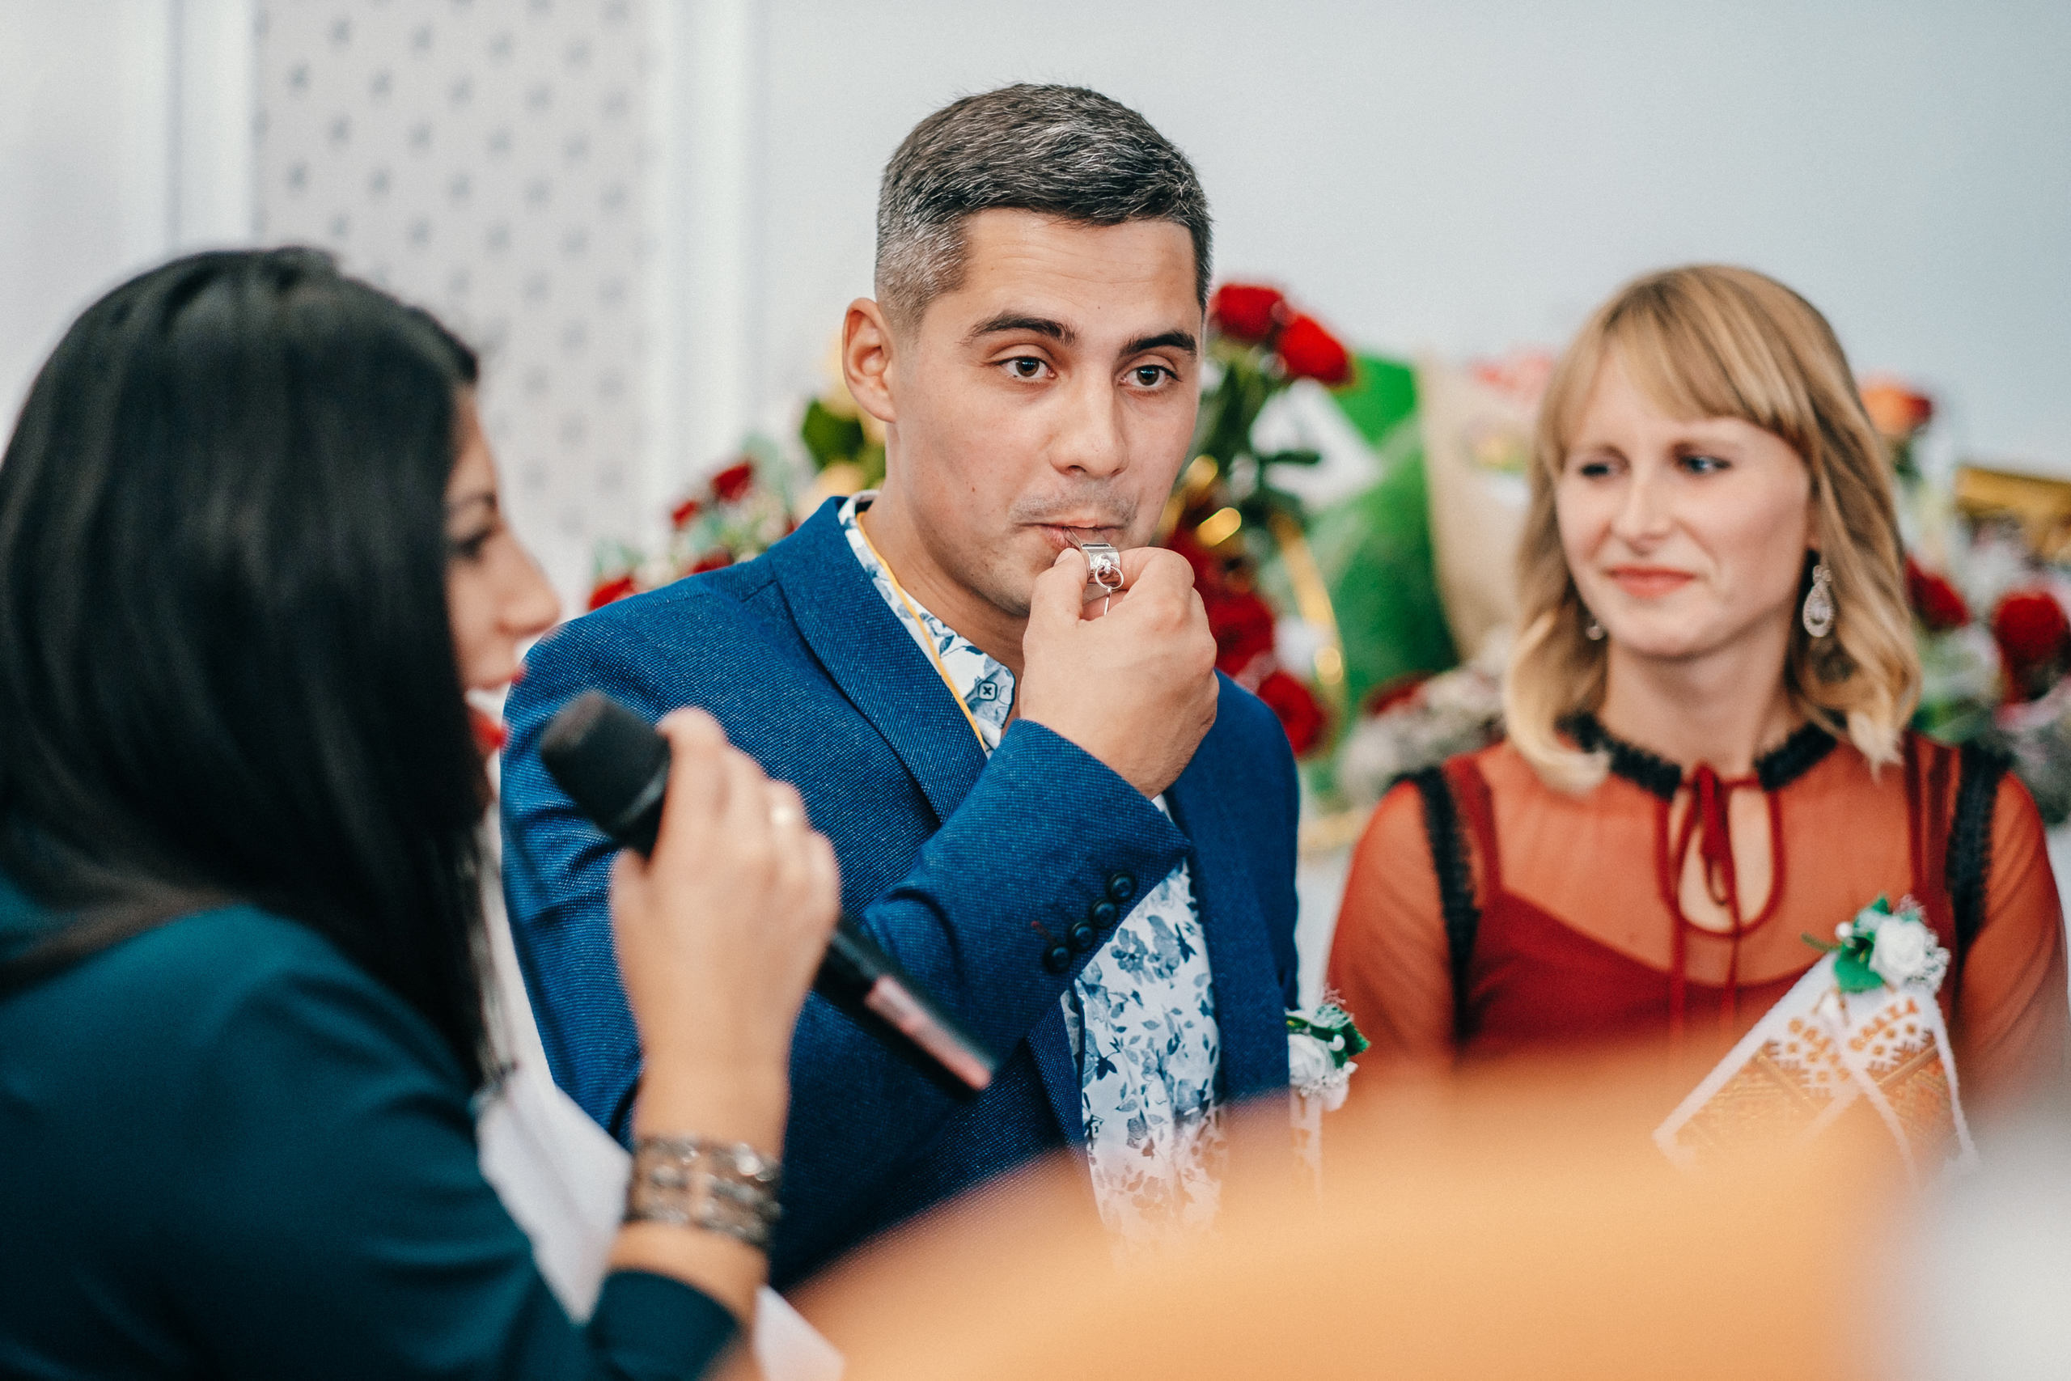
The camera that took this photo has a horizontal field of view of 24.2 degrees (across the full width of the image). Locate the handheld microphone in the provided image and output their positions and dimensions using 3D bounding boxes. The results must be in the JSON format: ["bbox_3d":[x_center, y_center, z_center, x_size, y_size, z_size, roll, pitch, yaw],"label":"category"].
[{"bbox_3d":[-0.113,0.088,2.030,0.243,0.047,0.047,41,0,-8],"label":"handheld microphone"}]

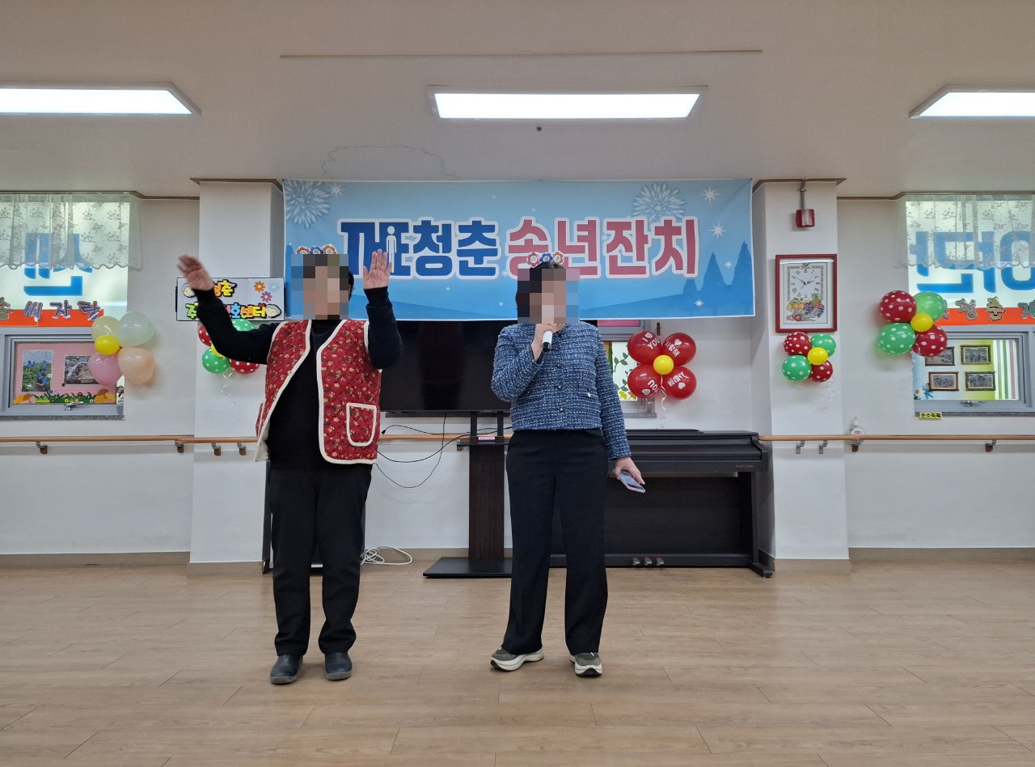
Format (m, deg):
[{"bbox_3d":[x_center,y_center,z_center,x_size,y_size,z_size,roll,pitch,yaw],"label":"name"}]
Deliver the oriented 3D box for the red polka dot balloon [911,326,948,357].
[{"bbox_3d":[2.764,-0.290,4.605,0.212,0.222,0.215,0,-3,0],"label":"red polka dot balloon"}]

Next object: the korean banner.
[{"bbox_3d":[0.008,-0.849,4.378,3.000,0.890,0.030,0,-3,0],"label":"korean banner"}]

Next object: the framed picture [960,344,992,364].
[{"bbox_3d":[3.215,-0.200,4.811,0.208,0.135,0.020,0,-4,0],"label":"framed picture"}]

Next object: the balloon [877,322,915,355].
[{"bbox_3d":[2.512,-0.294,4.550,0.242,0.218,0.210,0,-3,0],"label":"balloon"}]

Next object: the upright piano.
[{"bbox_3d":[0.824,0.744,4.402,1.410,0.875,0.460,0,-3,0],"label":"upright piano"}]

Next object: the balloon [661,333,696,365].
[{"bbox_3d":[1.075,-0.228,4.571,0.230,0.218,0.215,0,-3,0],"label":"balloon"}]

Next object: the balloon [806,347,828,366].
[{"bbox_3d":[1.818,-0.164,4.157,0.115,0.110,0.112,0,-3,0],"label":"balloon"}]

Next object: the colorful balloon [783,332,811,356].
[{"bbox_3d":[1.720,-0.238,4.221,0.158,0.155,0.160,0,-4,0],"label":"colorful balloon"}]

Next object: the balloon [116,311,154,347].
[{"bbox_3d":[-2.518,-0.355,4.542,0.242,0.230,0.220,0,-3,0],"label":"balloon"}]

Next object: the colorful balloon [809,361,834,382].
[{"bbox_3d":[1.861,-0.089,4.227,0.170,0.170,0.160,0,-3,0],"label":"colorful balloon"}]

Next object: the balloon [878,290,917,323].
[{"bbox_3d":[2.539,-0.512,4.585,0.220,0.212,0.220,0,-4,0],"label":"balloon"}]

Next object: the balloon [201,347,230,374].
[{"bbox_3d":[-1.869,-0.143,4.266,0.167,0.170,0.168,0,-3,0],"label":"balloon"}]

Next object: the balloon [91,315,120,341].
[{"bbox_3d":[-2.750,-0.350,4.609,0.195,0.200,0.200,0,-3,0],"label":"balloon"}]

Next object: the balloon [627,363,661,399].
[{"bbox_3d":[0.844,-0.013,4.560,0.230,0.230,0.220,0,-3,0],"label":"balloon"}]

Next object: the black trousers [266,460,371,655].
[{"bbox_3d":[-0.766,0.641,2.667,0.420,0.850,0.270,0,-3,0],"label":"black trousers"}]

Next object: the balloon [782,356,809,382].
[{"bbox_3d":[1.710,-0.089,4.216,0.176,0.167,0.165,0,-3,0],"label":"balloon"}]

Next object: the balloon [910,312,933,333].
[{"bbox_3d":[2.622,-0.390,4.455,0.145,0.118,0.125,0,-3,0],"label":"balloon"}]

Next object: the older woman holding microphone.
[{"bbox_3d":[0.183,0.285,2.629,0.570,1.550,0.400,0,-4,-5],"label":"older woman holding microphone"}]

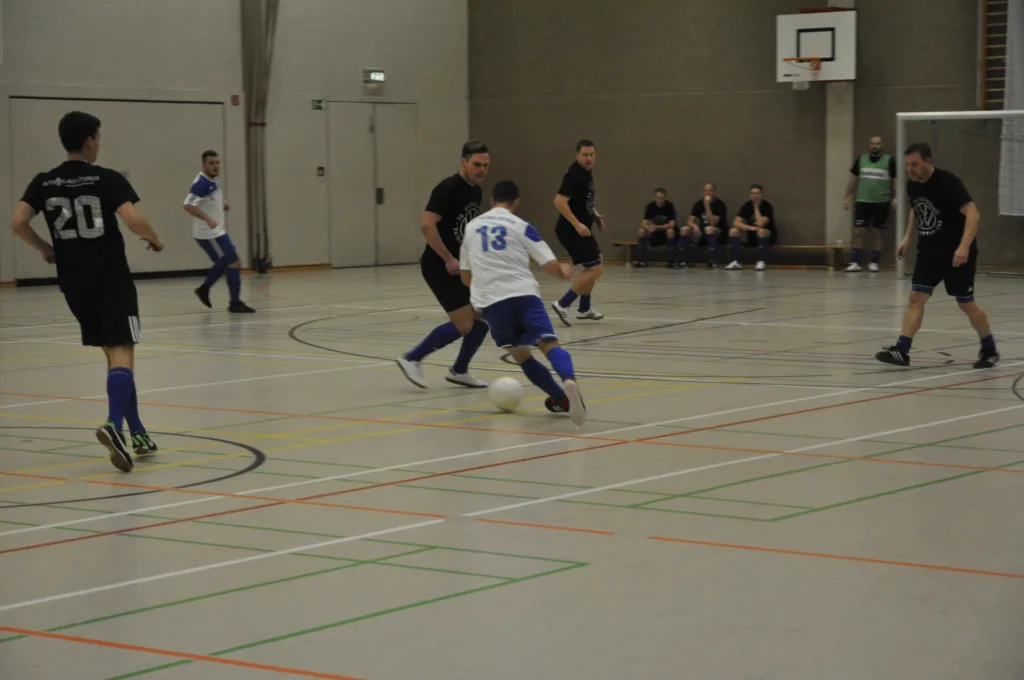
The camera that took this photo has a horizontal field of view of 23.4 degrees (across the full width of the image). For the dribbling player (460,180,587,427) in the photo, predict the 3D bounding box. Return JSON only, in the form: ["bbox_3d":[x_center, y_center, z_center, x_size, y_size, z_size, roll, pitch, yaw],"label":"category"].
[{"bbox_3d":[0.072,-0.260,15.500,0.780,1.464,0.850,0,4,8],"label":"dribbling player"}]

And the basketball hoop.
[{"bbox_3d":[3.902,-3.549,33.178,0.470,0.423,0.600,3,5,36],"label":"basketball hoop"}]

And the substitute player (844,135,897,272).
[{"bbox_3d":[4.932,-1.858,34.000,0.680,1.842,0.380,1,4,15],"label":"substitute player"}]

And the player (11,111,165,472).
[{"bbox_3d":[-2.302,-0.289,13.400,0.740,1.863,0.620,1,5,23],"label":"player"}]

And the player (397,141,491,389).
[{"bbox_3d":[-0.485,-0.537,17.500,0.600,1.726,0.720,-4,6,-42],"label":"player"}]

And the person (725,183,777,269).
[{"bbox_3d":[3.372,-1.576,34.800,0.600,1.181,0.750,2,5,27],"label":"person"}]

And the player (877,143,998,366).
[{"bbox_3d":[3.254,-0.646,18.900,0.700,1.688,0.760,4,6,45],"label":"player"}]

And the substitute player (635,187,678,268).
[{"bbox_3d":[2.093,-1.620,35.800,0.570,1.137,0.720,1,5,22],"label":"substitute player"}]

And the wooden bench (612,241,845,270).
[{"bbox_3d":[3.077,-1.171,35.120,3.960,0.330,0.280,3,5,36],"label":"wooden bench"}]

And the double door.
[{"bbox_3d":[-2.028,-2.292,36.626,0.100,2.410,2.000,3,5,36],"label":"double door"}]

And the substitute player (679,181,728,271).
[{"bbox_3d":[2.727,-1.624,35.200,0.580,1.224,0.750,2,5,32],"label":"substitute player"}]

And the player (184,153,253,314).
[{"bbox_3d":[-3.111,-1.146,26.200,0.700,1.683,0.580,3,5,35],"label":"player"}]

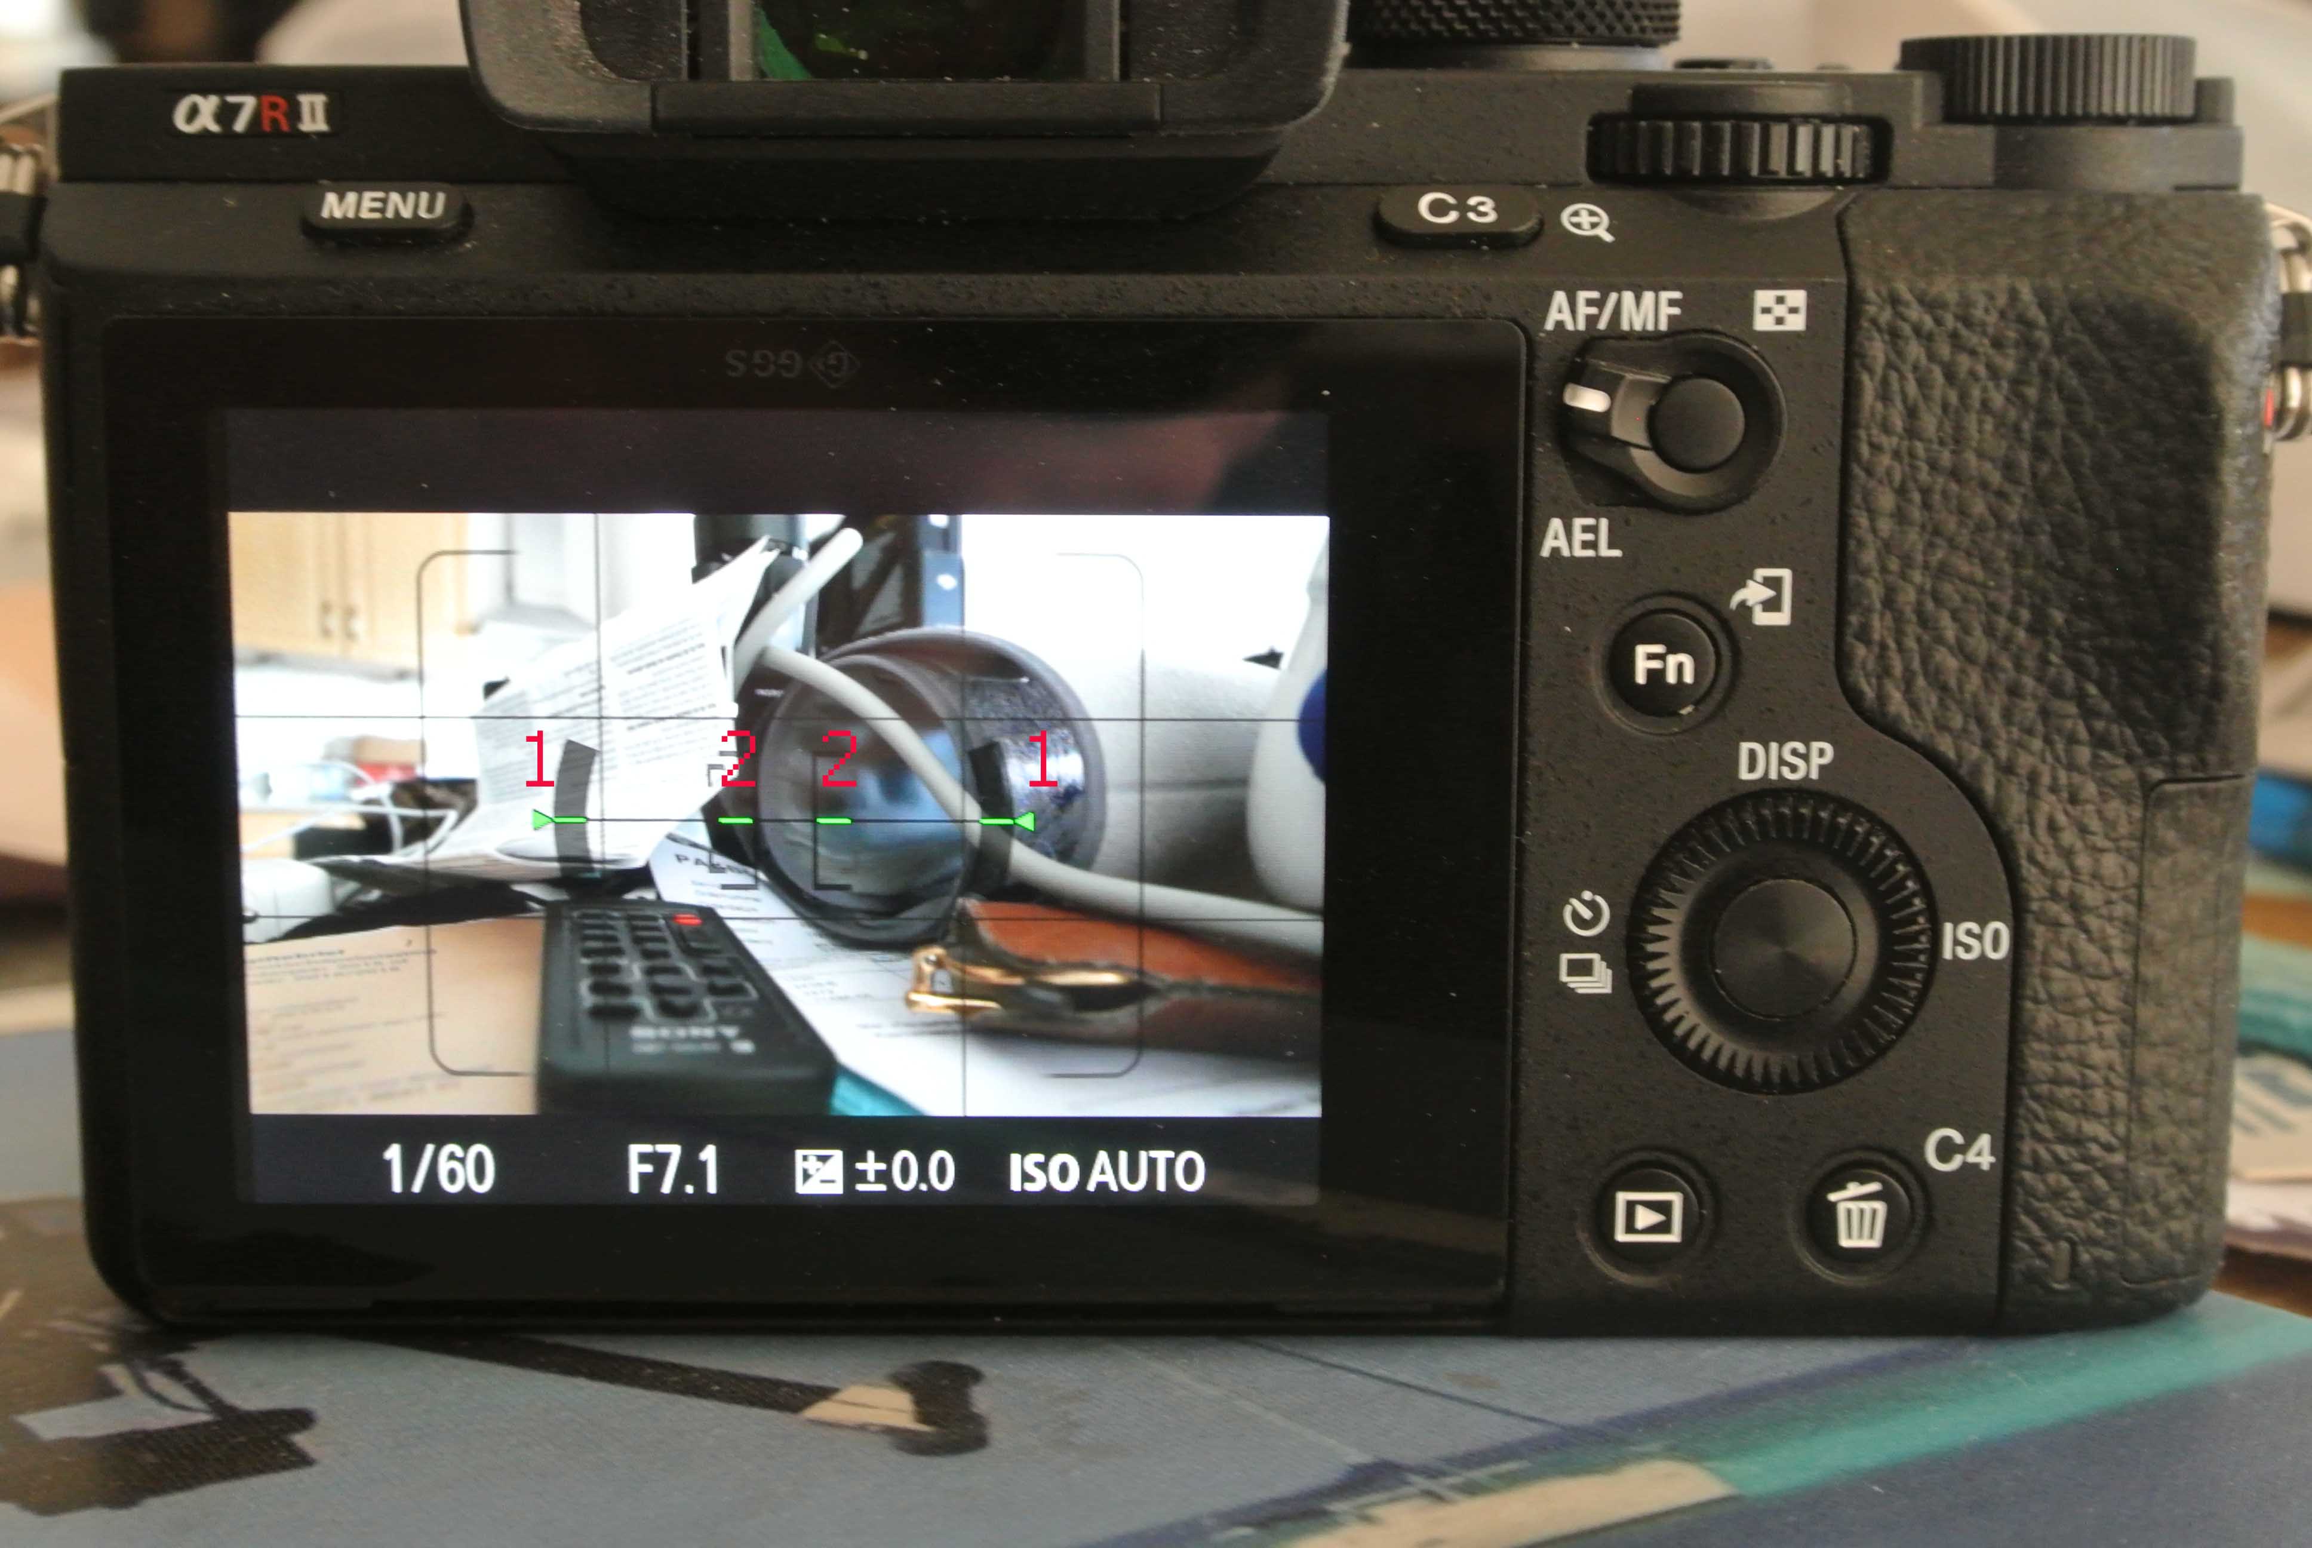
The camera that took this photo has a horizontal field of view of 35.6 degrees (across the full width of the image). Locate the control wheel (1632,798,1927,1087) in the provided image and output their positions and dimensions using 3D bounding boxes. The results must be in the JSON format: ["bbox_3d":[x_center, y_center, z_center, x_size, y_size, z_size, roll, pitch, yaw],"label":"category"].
[{"bbox_3d":[0.035,0.009,0.204,0.017,0.017,0.003,0,9,-1],"label":"control wheel"}]

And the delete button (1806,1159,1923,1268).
[{"bbox_3d":[0.041,0.025,0.207,0.006,0.006,0.002,0,9,-1],"label":"delete button"}]

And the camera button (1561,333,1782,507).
[{"bbox_3d":[0.028,-0.019,0.199,0.012,0.009,0.004,0,9,-1],"label":"camera button"}]

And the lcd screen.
[{"bbox_3d":[-0.021,0.002,0.204,0.061,0.046,0.003,0,9,-1],"label":"lcd screen"}]

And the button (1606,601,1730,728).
[{"bbox_3d":[0.028,-0.006,0.198,0.007,0.007,0.002,0,7,0],"label":"button"}]

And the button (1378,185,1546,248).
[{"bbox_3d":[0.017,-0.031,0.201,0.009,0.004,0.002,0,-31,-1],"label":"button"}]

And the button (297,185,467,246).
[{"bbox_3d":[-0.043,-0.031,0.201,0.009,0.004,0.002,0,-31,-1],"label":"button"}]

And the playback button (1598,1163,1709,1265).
[{"bbox_3d":[0.029,0.025,0.207,0.006,0.006,0.002,0,9,-1],"label":"playback button"}]

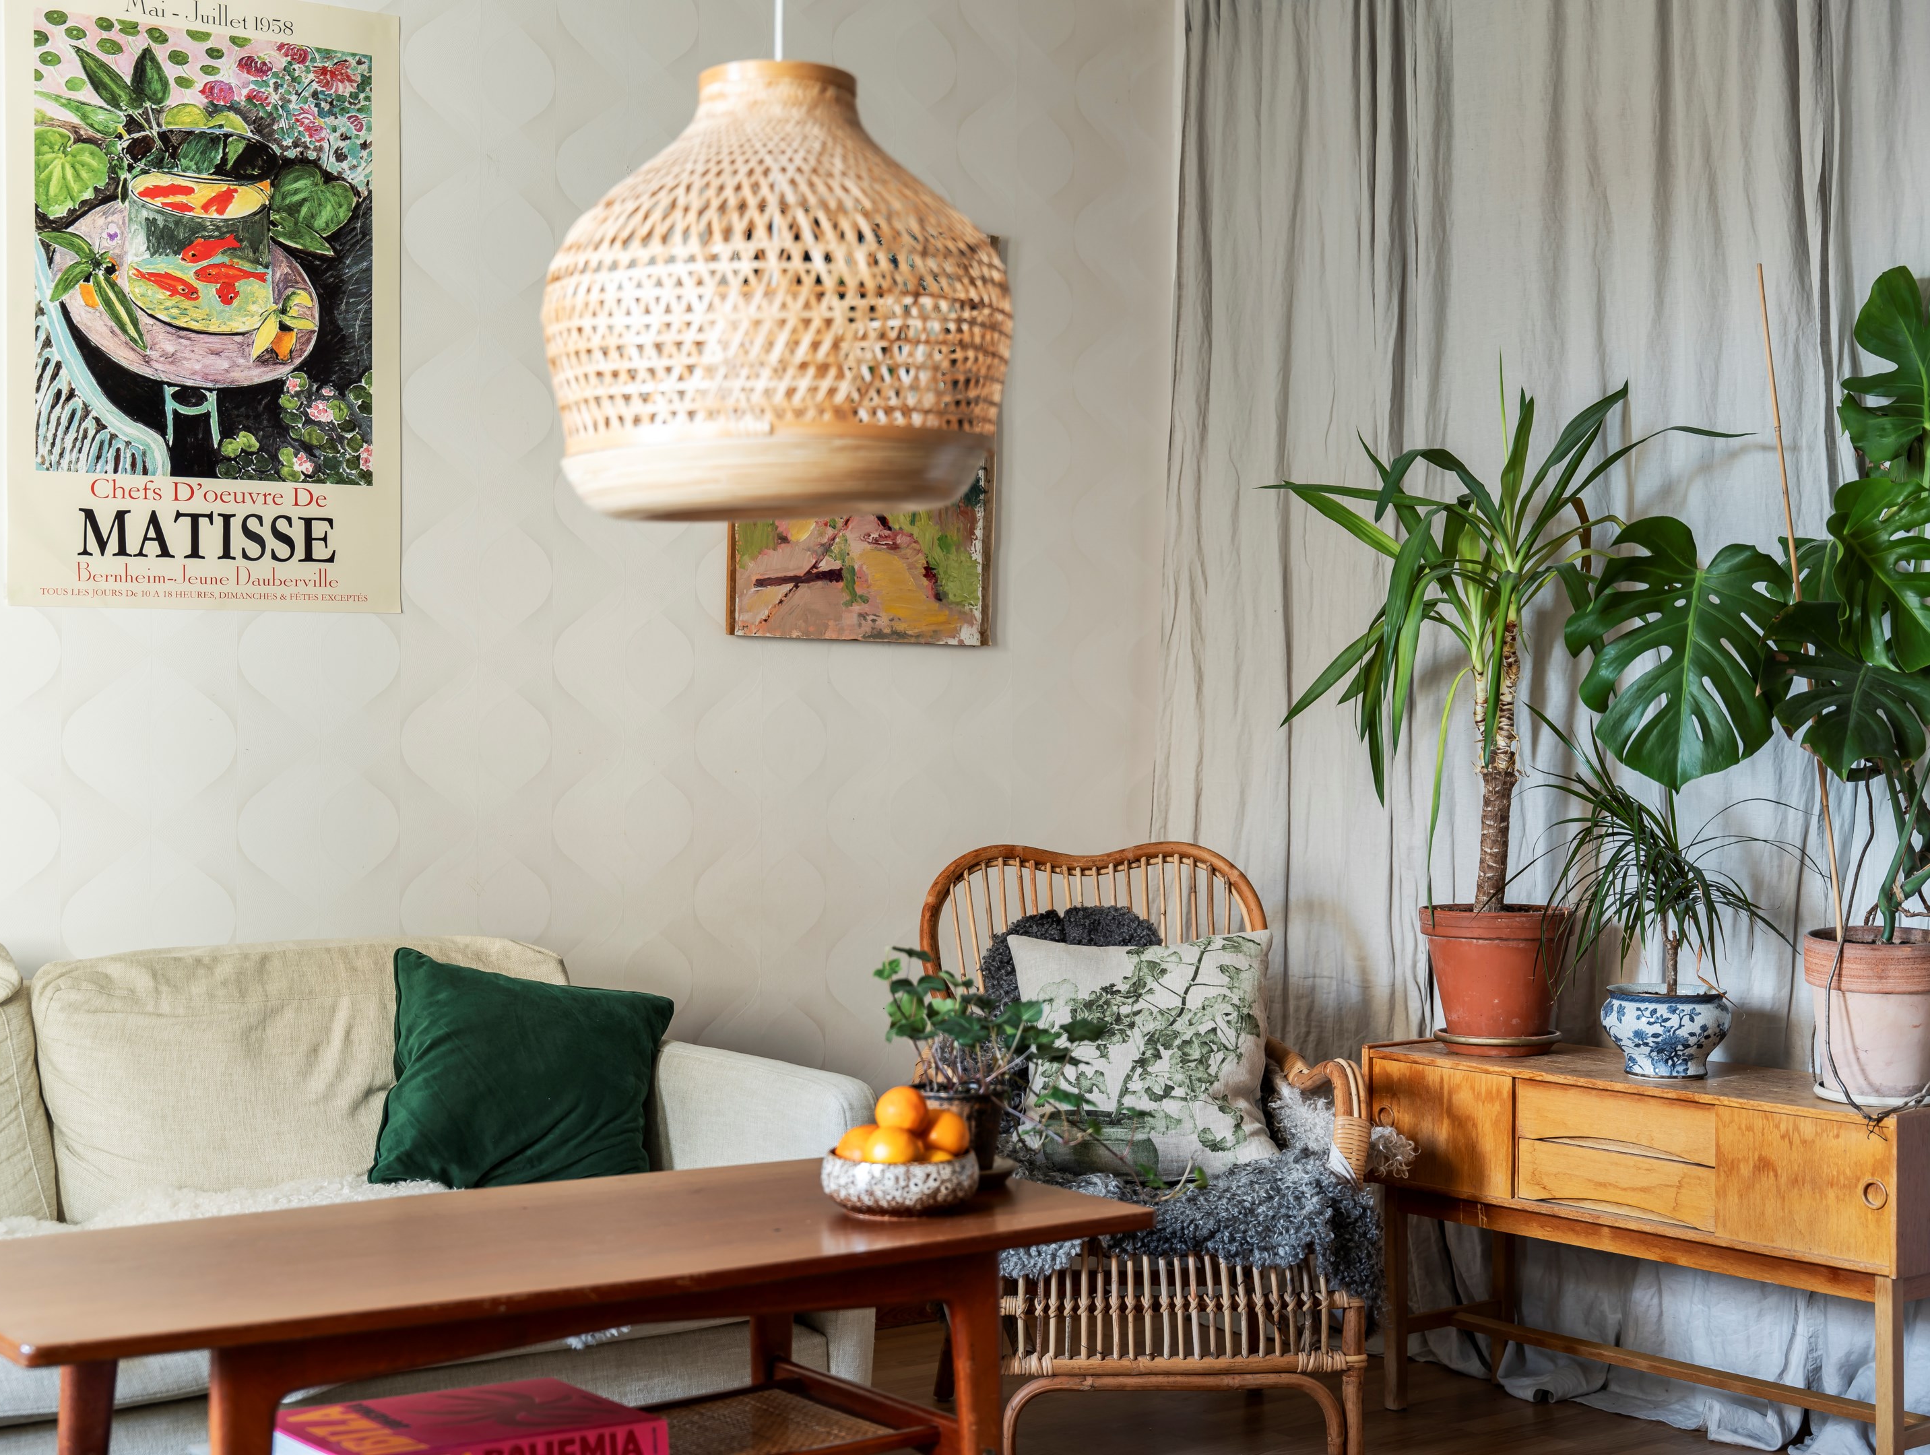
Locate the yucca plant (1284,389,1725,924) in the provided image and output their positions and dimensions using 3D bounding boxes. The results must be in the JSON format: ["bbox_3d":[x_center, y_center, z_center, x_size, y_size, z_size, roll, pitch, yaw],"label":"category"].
[{"bbox_3d":[0.856,-0.134,4.339,0.600,0.847,0.710,0,-1,-35],"label":"yucca plant"}]

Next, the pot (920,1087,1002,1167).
[{"bbox_3d":[-0.006,0.503,3.421,0.116,0.103,0.116,0,-1,0],"label":"pot"}]

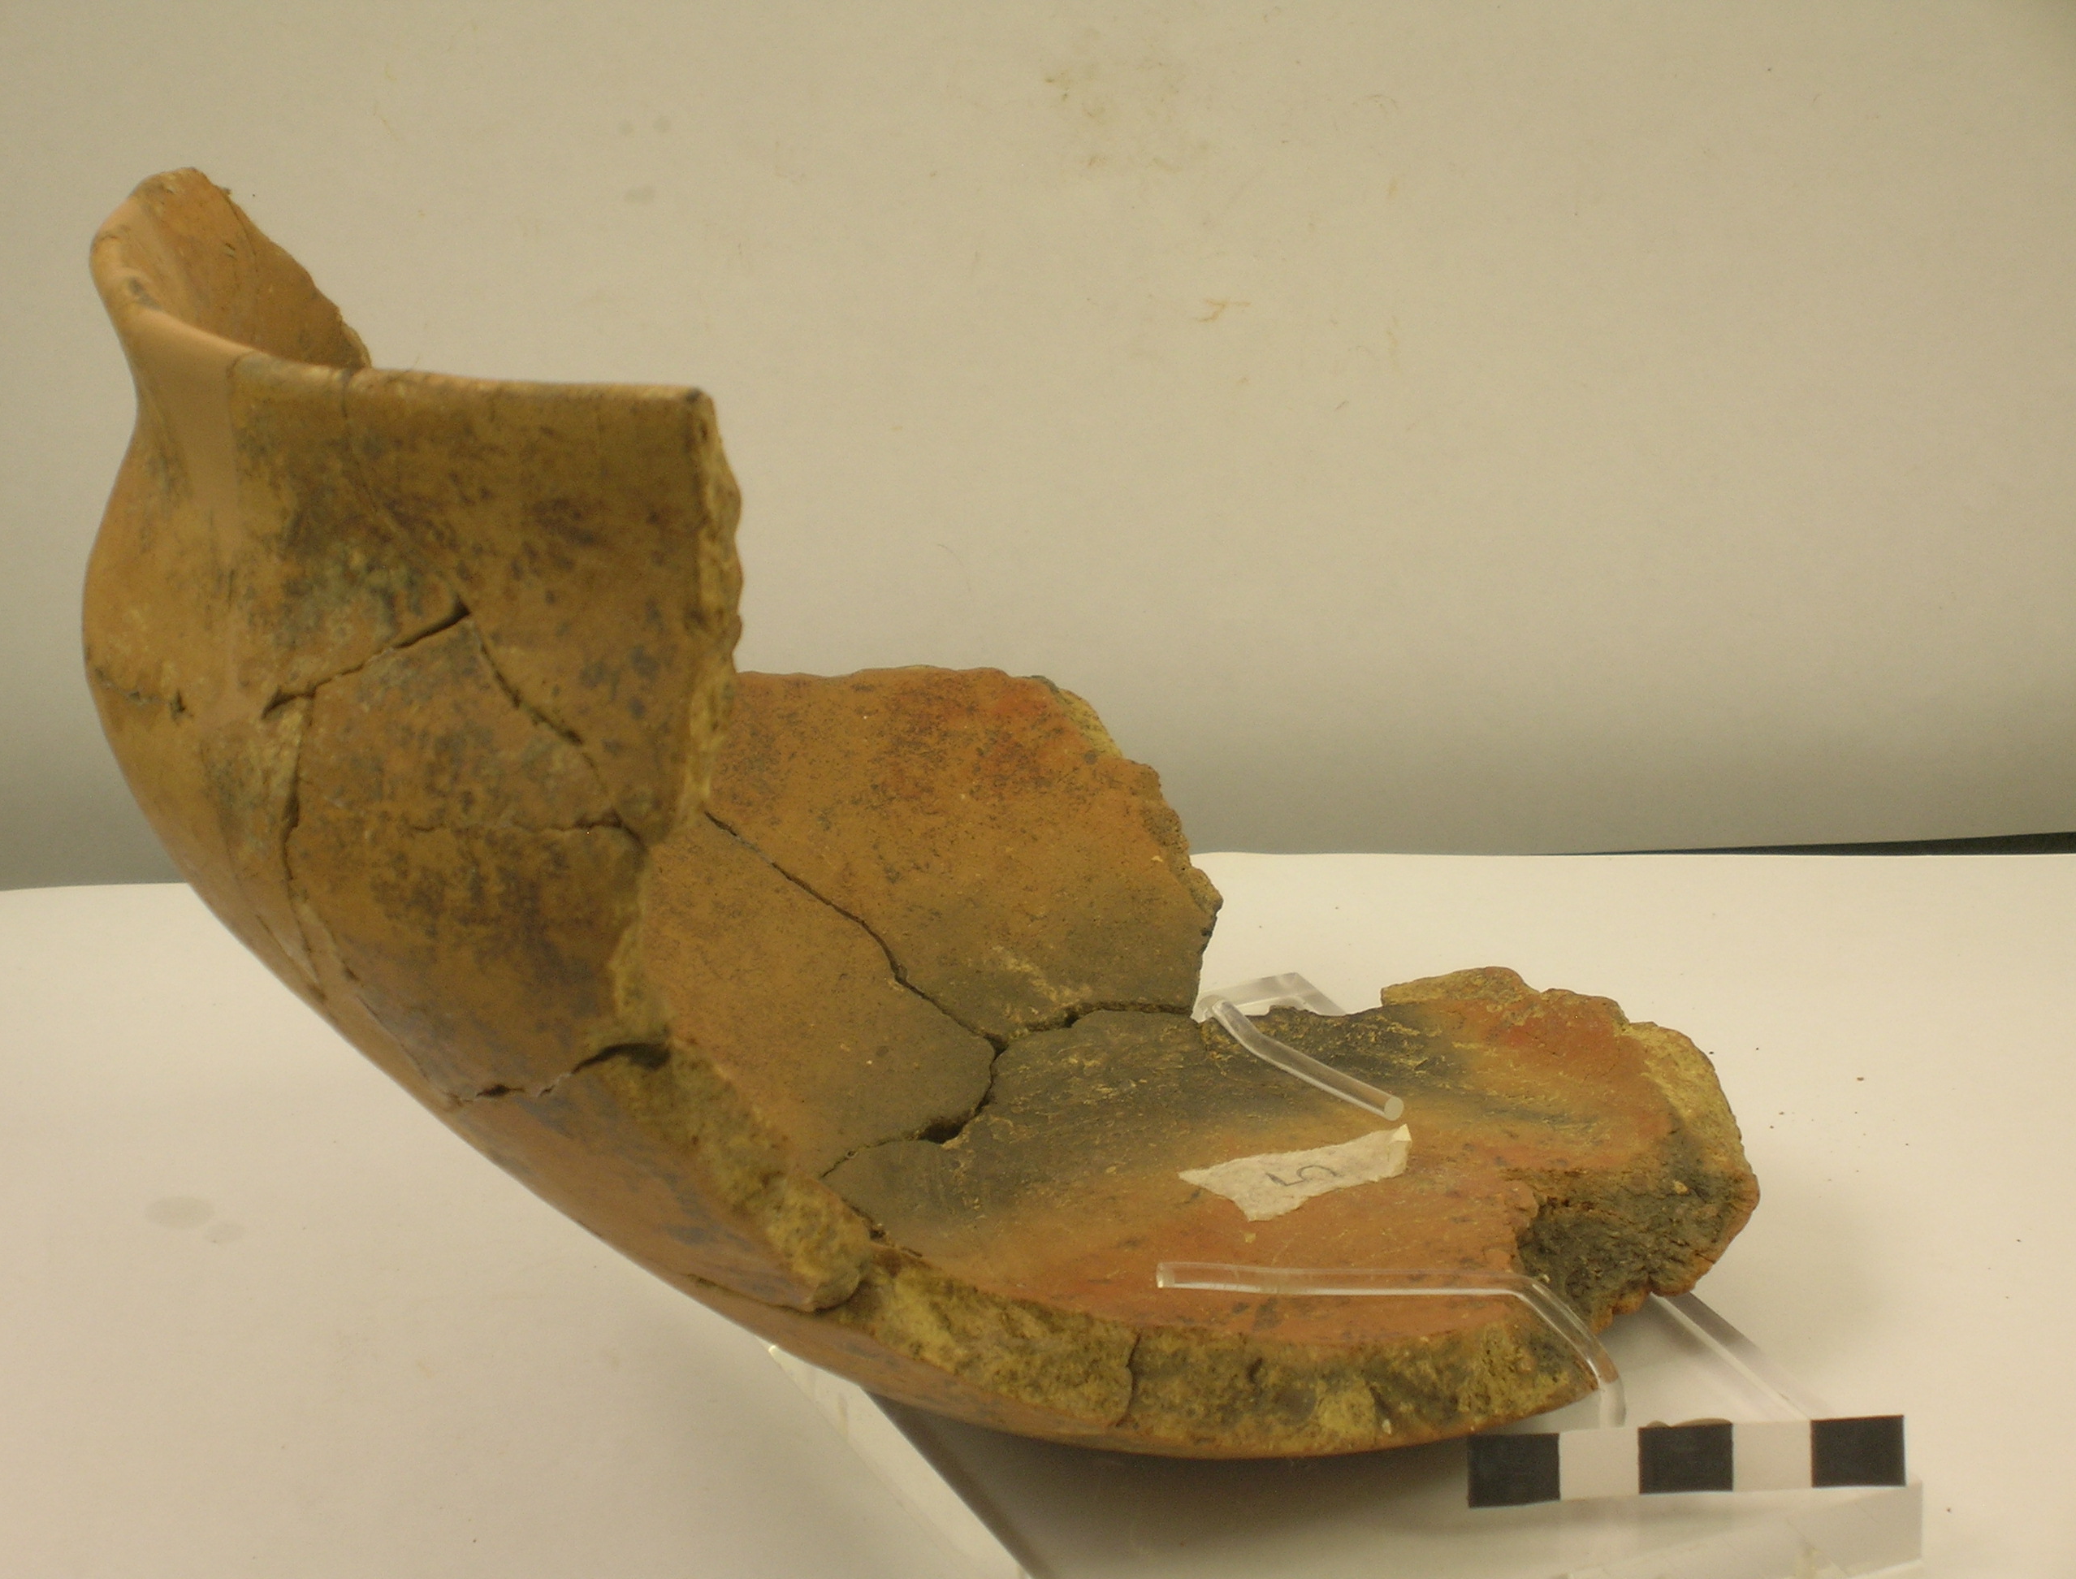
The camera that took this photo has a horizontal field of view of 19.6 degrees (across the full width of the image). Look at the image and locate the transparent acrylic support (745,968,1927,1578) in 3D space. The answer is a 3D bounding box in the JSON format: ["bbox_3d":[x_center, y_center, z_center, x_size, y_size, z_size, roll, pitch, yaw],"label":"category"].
[{"bbox_3d":[0.023,0.053,0.737,0.099,0.038,0.166,-12,23,-20],"label":"transparent acrylic support"}]

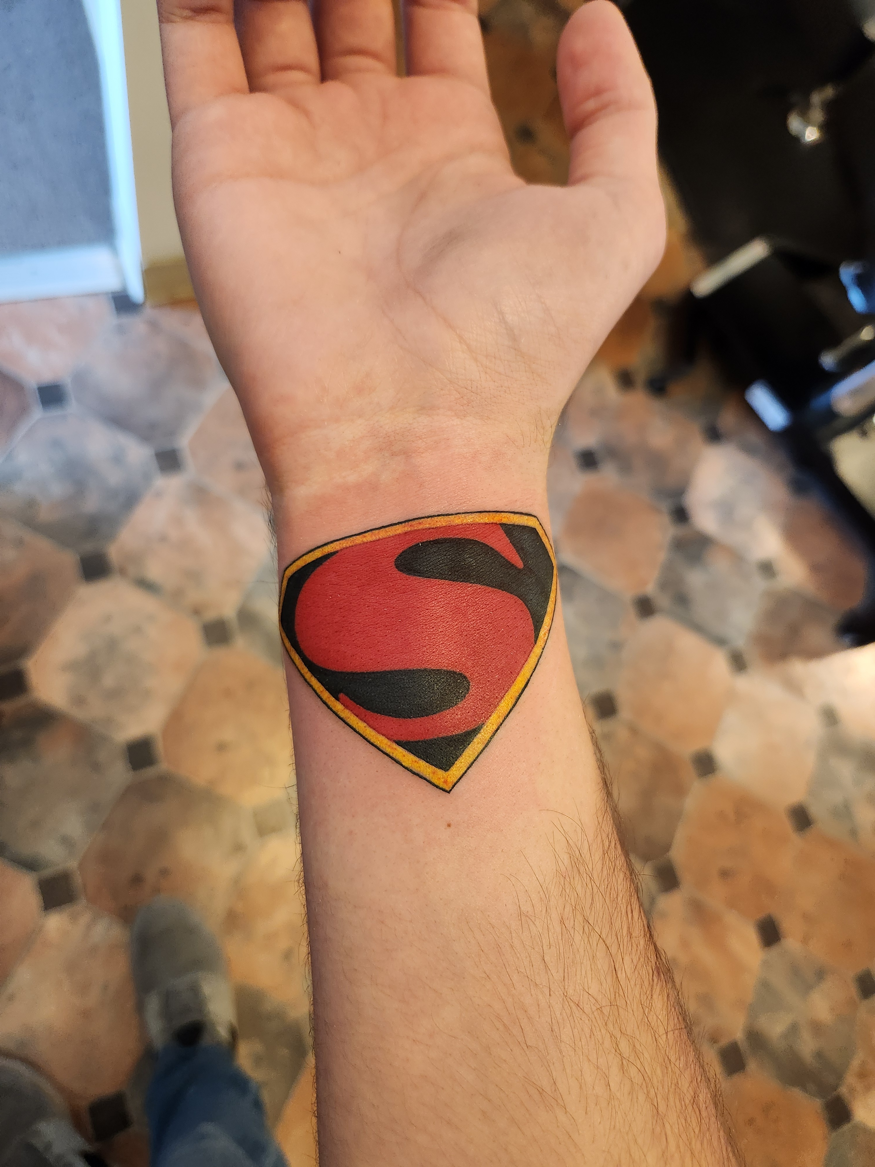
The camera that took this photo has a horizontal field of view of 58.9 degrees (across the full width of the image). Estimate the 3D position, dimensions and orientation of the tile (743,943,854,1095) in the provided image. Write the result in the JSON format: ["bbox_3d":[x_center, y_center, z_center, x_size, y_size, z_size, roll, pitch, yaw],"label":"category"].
[{"bbox_3d":[0.579,0.698,1.240,0.193,0.010,0.193,30,69,-6],"label":"tile"}]

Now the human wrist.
[{"bbox_3d":[-0.006,-0.021,0.184,0.064,0.043,0.036,-5,78,-4],"label":"human wrist"}]

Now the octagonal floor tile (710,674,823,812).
[{"bbox_3d":[0.602,0.281,1.419,0.201,0.010,0.201,30,69,-6],"label":"octagonal floor tile"}]

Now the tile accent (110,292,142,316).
[{"bbox_3d":[-0.503,-0.454,1.270,0.040,0.010,0.040,-15,79,-19],"label":"tile accent"}]

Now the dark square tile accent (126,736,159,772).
[{"bbox_3d":[-0.426,0.246,1.120,0.037,0.010,0.037,-15,79,-19],"label":"dark square tile accent"}]

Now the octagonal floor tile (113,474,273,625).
[{"bbox_3d":[-0.372,-0.058,1.192,0.193,0.010,0.193,30,69,-6],"label":"octagonal floor tile"}]

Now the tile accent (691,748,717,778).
[{"bbox_3d":[0.449,0.303,1.318,0.040,0.010,0.040,-15,79,-19],"label":"tile accent"}]

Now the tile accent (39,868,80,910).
[{"bbox_3d":[-0.512,0.413,1.048,0.037,0.010,0.037,-15,79,-19],"label":"tile accent"}]

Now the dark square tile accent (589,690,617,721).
[{"bbox_3d":[0.282,0.209,1.330,0.037,0.010,0.037,-15,79,-19],"label":"dark square tile accent"}]

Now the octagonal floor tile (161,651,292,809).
[{"bbox_3d":[-0.296,0.215,1.186,0.201,0.010,0.201,30,69,-6],"label":"octagonal floor tile"}]

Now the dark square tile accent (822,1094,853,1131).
[{"bbox_3d":[0.648,0.865,1.262,0.041,0.010,0.041,-15,79,-19],"label":"dark square tile accent"}]

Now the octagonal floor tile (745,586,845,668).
[{"bbox_3d":[0.664,0.103,1.436,0.193,0.010,0.193,30,69,-6],"label":"octagonal floor tile"}]

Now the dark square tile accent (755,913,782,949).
[{"bbox_3d":[0.558,0.590,1.317,0.041,0.010,0.041,-15,79,-19],"label":"dark square tile accent"}]

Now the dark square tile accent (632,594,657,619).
[{"bbox_3d":[0.372,0.043,1.403,0.037,0.010,0.037,-15,79,-19],"label":"dark square tile accent"}]

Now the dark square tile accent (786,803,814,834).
[{"bbox_3d":[0.622,0.403,1.337,0.040,0.010,0.040,-15,79,-19],"label":"dark square tile accent"}]

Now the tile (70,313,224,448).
[{"bbox_3d":[-0.477,-0.334,1.294,0.201,0.010,0.201,30,69,-6],"label":"tile"}]

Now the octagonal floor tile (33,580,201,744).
[{"bbox_3d":[-0.476,0.113,1.165,0.201,0.010,0.201,30,69,-6],"label":"octagonal floor tile"}]

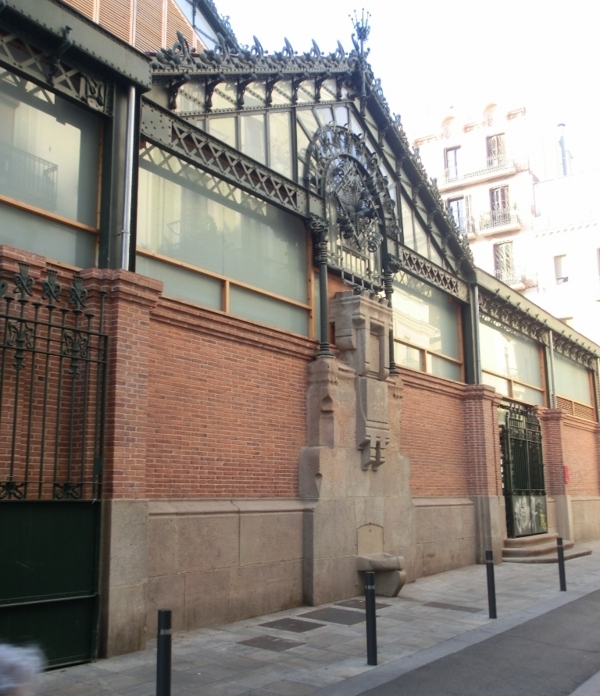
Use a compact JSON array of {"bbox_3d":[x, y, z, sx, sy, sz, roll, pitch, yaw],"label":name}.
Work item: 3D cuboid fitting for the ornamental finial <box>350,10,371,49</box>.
[{"bbox_3d":[1.060,-5.496,14.739,0.282,0.614,0.290,-7,-12,31],"label":"ornamental finial"}]

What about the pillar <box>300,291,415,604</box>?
[{"bbox_3d":[1.060,1.485,13.298,0.540,4.540,3.196,-7,-12,31],"label":"pillar"}]

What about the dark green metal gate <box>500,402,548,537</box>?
[{"bbox_3d":[5.504,3.055,20.957,0.116,3.038,2.988,-7,-12,31],"label":"dark green metal gate"}]

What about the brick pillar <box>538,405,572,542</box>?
[{"bbox_3d":[6.994,3.462,23.145,0.456,3.569,0.622,-7,-12,31],"label":"brick pillar"}]

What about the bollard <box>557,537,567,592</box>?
[{"bbox_3d":[4.132,3.415,13.530,0.083,0.830,0.083,-7,-12,31],"label":"bollard"}]

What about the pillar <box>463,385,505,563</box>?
[{"bbox_3d":[3.920,2.693,18.201,0.456,3.694,0.664,-7,-12,31],"label":"pillar"}]

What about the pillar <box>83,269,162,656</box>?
[{"bbox_3d":[-1.851,1.138,8.920,0.432,3.868,0.647,-7,-12,31],"label":"pillar"}]

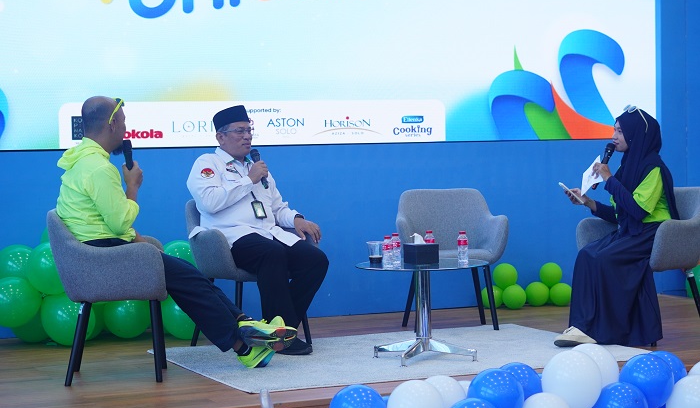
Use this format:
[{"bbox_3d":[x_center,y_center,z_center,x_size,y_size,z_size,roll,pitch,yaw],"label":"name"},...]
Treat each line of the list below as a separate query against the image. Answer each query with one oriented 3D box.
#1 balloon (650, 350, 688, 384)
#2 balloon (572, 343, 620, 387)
[{"bbox_3d":[1.441,0.781,6.680,0.225,0.228,0.225,-1,3,0],"label":"balloon"},{"bbox_3d":[1.075,0.764,6.550,0.268,0.275,0.268,-1,3,0],"label":"balloon"}]

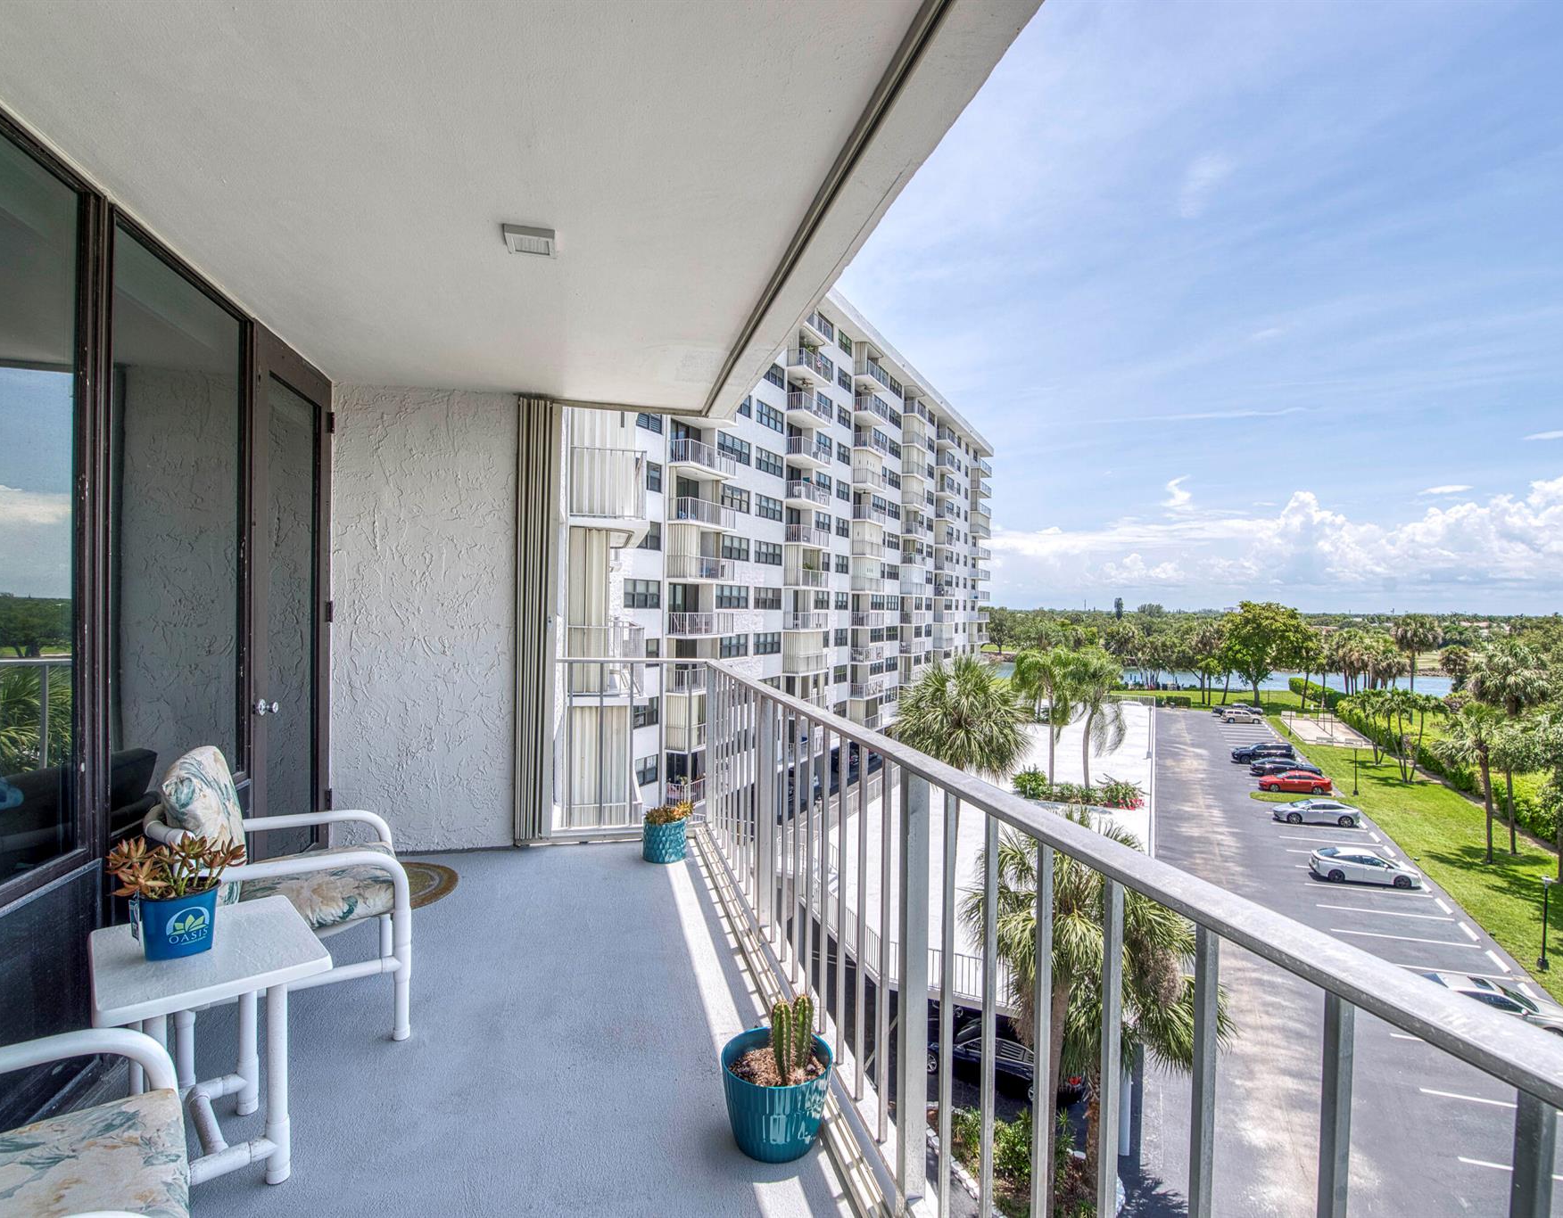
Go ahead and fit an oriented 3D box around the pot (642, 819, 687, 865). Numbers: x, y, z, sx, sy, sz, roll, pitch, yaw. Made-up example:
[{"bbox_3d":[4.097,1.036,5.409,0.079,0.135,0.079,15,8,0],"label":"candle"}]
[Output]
[{"bbox_3d":[-0.629,1.226,4.090,0.235,0.205,0.235,0,0,-13],"label":"pot"}]

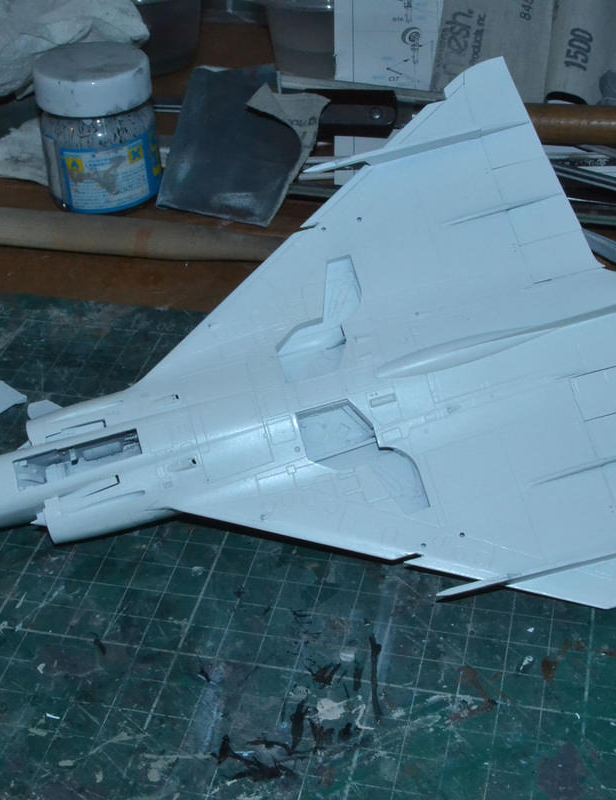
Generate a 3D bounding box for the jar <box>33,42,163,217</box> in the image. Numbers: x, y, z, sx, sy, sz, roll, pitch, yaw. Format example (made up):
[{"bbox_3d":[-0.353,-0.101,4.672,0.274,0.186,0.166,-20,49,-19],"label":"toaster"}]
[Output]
[{"bbox_3d":[-0.085,-0.111,0.529,0.046,0.055,0.046,-1,36,1],"label":"jar"}]

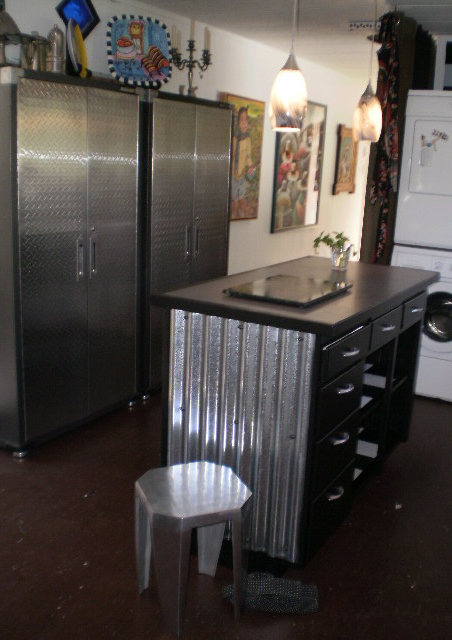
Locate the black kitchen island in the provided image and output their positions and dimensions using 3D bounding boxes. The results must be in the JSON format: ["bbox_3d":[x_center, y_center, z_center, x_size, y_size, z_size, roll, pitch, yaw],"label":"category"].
[{"bbox_3d":[0.369,0.296,2.955,0.705,0.945,1.414,10,16,29],"label":"black kitchen island"}]

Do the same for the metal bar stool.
[{"bbox_3d":[-0.113,0.738,2.187,0.345,0.411,0.330,-4,15,-24],"label":"metal bar stool"}]

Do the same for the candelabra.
[{"bbox_3d":[-0.223,-1.573,4.206,0.250,0.383,0.240,4,14,6],"label":"candelabra"}]

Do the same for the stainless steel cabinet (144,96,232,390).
[{"bbox_3d":[-0.415,-0.474,4.216,0.460,1.783,0.906,11,16,30],"label":"stainless steel cabinet"}]

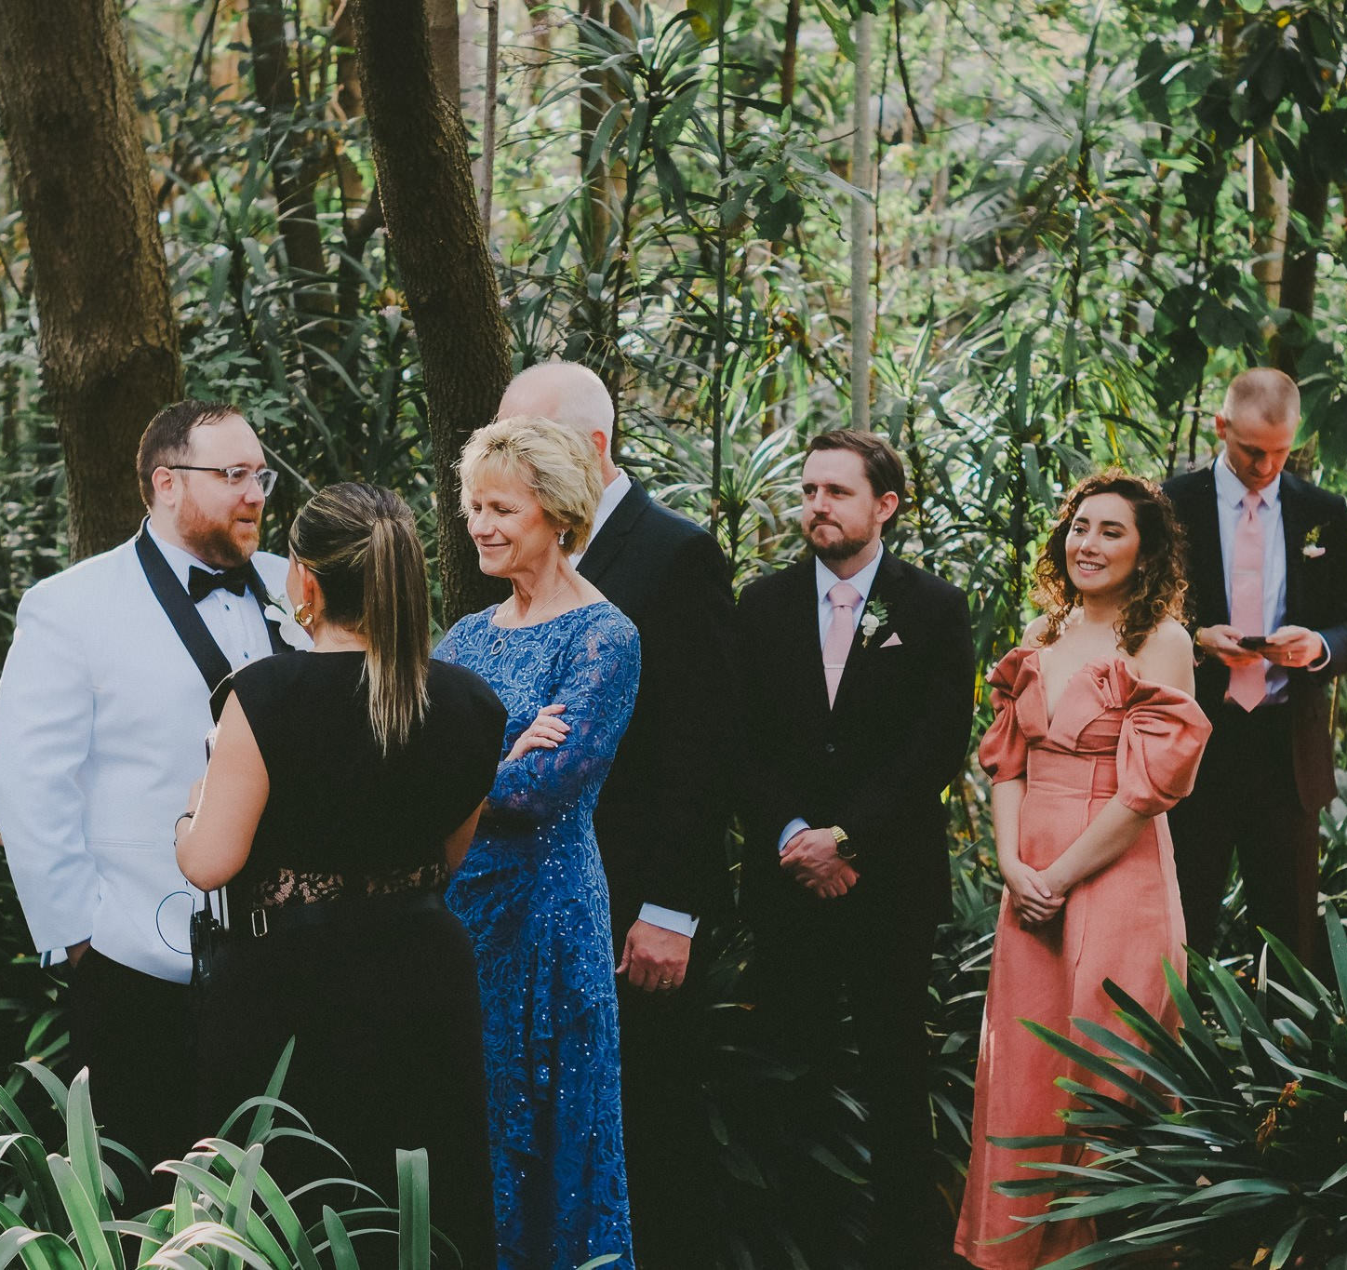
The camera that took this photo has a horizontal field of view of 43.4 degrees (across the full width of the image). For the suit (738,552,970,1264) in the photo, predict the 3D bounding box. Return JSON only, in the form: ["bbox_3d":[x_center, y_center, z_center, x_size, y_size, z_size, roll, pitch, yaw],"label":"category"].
[{"bbox_3d":[0.347,0.590,3.220,0.500,1.500,0.330,2,4,26],"label":"suit"}]

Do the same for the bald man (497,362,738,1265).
[{"bbox_3d":[-0.088,0.453,2.900,0.530,1.820,0.360,3,5,42],"label":"bald man"}]

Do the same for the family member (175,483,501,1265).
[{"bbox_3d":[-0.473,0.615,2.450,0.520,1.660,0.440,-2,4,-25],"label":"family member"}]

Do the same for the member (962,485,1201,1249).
[{"bbox_3d":[0.806,0.515,3.330,0.500,1.650,0.420,3,5,43],"label":"member"}]

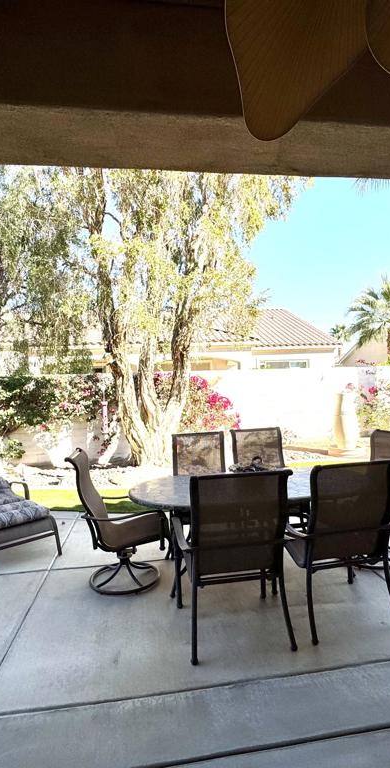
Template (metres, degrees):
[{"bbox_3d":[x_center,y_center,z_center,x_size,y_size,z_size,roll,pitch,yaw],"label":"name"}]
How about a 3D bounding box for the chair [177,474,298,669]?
[{"bbox_3d":[0.200,0.979,2.551,0.620,0.990,0.690,-2,-1,-8],"label":"chair"}]

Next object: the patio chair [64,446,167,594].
[{"bbox_3d":[-0.574,1.017,3.226,0.760,0.990,0.630,-2,-1,-6],"label":"patio chair"}]

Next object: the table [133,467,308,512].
[{"bbox_3d":[0.425,1.110,3.145,1.810,0.730,1.070,-2,-1,-8],"label":"table"}]

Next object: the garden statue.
[{"bbox_3d":[3.163,0.762,8.589,0.570,1.350,0.570,-2,-1,0],"label":"garden statue"}]

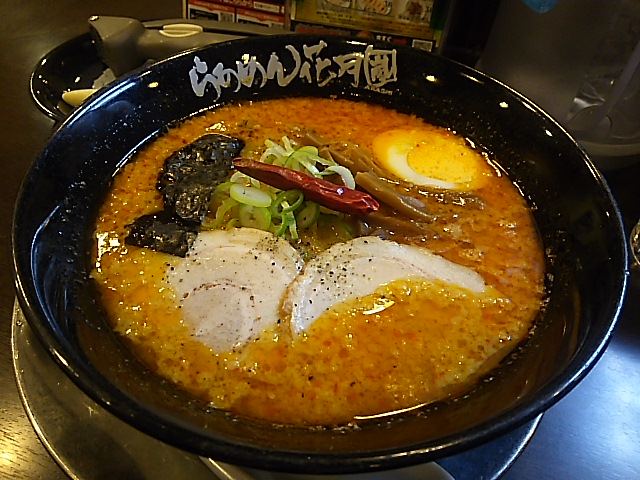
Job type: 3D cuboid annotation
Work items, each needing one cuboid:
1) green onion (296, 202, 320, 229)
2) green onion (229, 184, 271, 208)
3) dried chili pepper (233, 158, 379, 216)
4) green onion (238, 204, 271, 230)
[{"bbox_3d":[-0.004,-0.009,0.212,0.009,0.003,0.011,31,80,44],"label":"green onion"},{"bbox_3d":[-0.026,-0.017,0.211,0.016,0.003,0.009,17,42,13],"label":"green onion"},{"bbox_3d":[-0.006,-0.021,0.212,0.059,0.009,0.009,18,49,7],"label":"dried chili pepper"},{"bbox_3d":[-0.024,-0.009,0.210,0.011,0.003,0.011,-11,65,11],"label":"green onion"}]

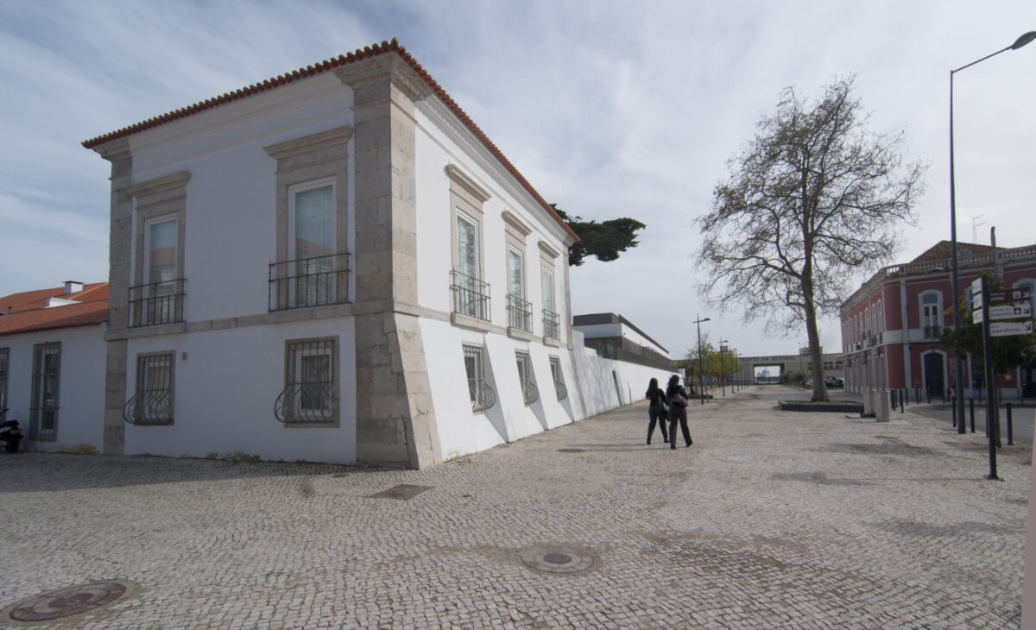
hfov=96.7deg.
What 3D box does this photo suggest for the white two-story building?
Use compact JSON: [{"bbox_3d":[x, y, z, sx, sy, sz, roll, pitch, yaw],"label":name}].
[{"bbox_3d":[-3.958,-0.178,17.701,10.300,8.600,15.000,-5,-8,21],"label":"white two-story building"}]

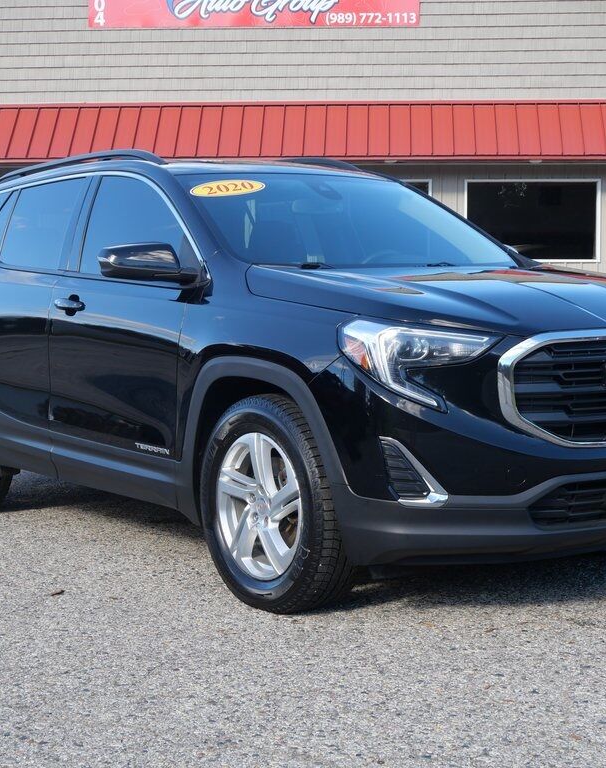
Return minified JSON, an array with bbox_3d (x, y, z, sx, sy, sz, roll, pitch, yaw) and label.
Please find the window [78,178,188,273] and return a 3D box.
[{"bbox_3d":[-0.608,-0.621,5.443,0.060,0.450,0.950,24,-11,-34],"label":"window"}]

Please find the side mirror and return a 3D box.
[{"bbox_3d":[-0.558,-0.428,5.052,0.260,0.190,0.270,-3,5,-35],"label":"side mirror"}]

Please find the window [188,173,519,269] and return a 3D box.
[{"bbox_3d":[0.183,-0.657,5.632,1.410,0.100,0.830,-3,35,-35],"label":"window"}]

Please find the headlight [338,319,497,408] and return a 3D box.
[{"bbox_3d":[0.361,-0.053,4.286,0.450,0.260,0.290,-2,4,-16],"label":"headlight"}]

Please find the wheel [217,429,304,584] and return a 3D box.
[{"bbox_3d":[-0.081,0.401,4.735,0.190,0.485,0.485,-3,5,-35],"label":"wheel"}]

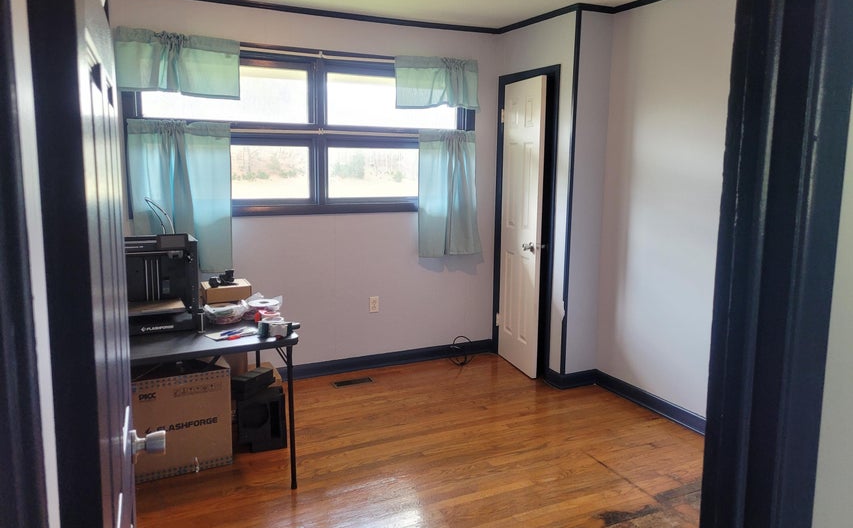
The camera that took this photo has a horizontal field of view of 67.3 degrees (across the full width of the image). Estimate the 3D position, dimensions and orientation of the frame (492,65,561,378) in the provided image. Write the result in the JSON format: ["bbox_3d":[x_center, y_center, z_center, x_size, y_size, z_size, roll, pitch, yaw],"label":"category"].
[{"bbox_3d":[0.719,-0.290,4.609,0.130,2.114,0.700,-4,10,-26],"label":"frame"}]

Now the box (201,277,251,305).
[{"bbox_3d":[-1.065,0.148,3.418,0.228,0.078,0.195,-4,10,-26],"label":"box"}]

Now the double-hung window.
[{"bbox_3d":[-0.700,-0.856,4.228,2.339,1.061,0.110,-4,10,-26],"label":"double-hung window"}]

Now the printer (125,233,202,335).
[{"bbox_3d":[-1.258,0.064,2.948,0.365,0.440,0.400,-4,10,-26],"label":"printer"}]

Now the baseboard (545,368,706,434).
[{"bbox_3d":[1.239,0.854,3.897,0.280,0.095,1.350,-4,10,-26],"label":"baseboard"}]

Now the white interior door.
[{"bbox_3d":[0.669,-0.242,4.525,0.037,2.025,0.600,-2,10,-17],"label":"white interior door"}]

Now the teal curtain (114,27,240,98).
[{"bbox_3d":[-1.435,-1.161,3.740,0.680,0.355,0.080,-4,10,-26],"label":"teal curtain"}]

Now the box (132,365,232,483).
[{"bbox_3d":[-1.256,0.727,3.230,0.460,0.500,0.440,-4,10,-26],"label":"box"}]

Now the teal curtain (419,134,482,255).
[{"bbox_3d":[0.169,-0.502,4.643,0.520,0.900,0.080,-4,10,-26],"label":"teal curtain"}]

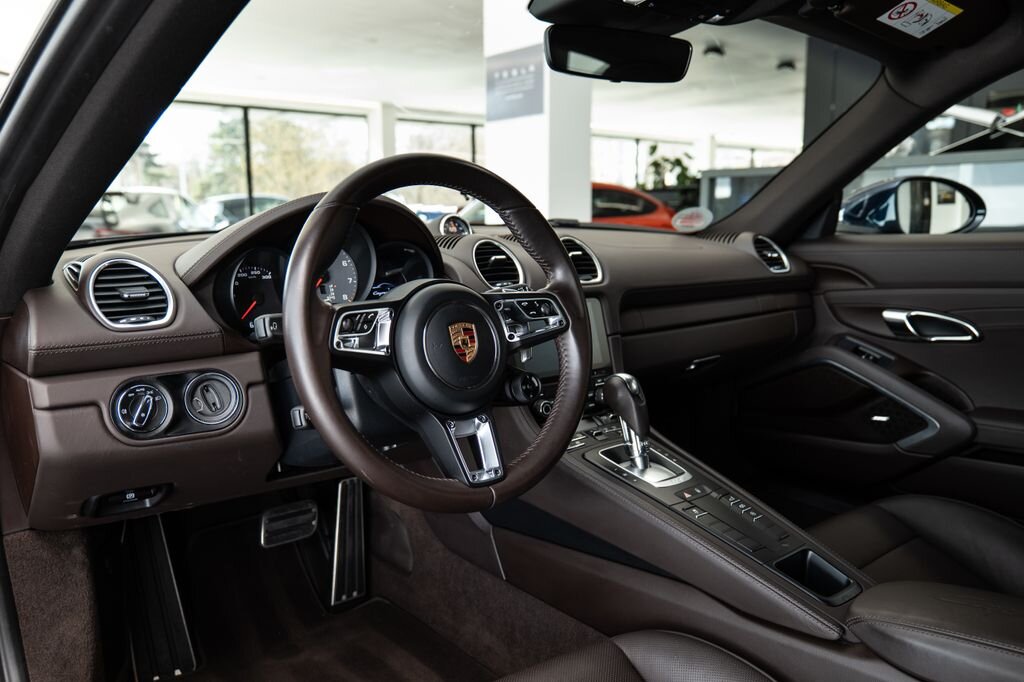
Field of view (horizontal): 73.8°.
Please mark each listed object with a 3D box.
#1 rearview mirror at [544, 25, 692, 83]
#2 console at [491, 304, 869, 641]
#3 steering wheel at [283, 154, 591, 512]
[{"bbox_3d":[0.149,-0.410,0.981,0.230,0.067,0.035,-2,13,-20],"label":"rearview mirror"},{"bbox_3d":[0.221,0.124,0.929,0.240,0.310,0.550,-6,9,-40],"label":"console"},{"bbox_3d":[-0.063,-0.009,0.698,0.362,0.362,0.090,-6,-6,-40],"label":"steering wheel"}]

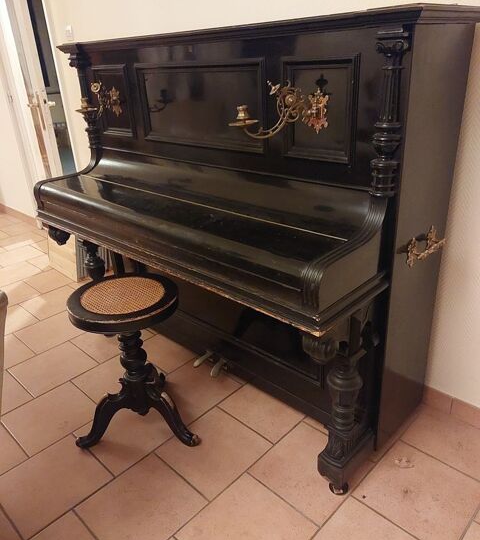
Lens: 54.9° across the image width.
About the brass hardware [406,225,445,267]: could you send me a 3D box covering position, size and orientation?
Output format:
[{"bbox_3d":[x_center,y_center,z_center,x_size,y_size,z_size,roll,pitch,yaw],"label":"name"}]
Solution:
[{"bbox_3d":[0.527,-0.062,1.292,0.043,0.088,0.146,20,34,41],"label":"brass hardware"}]

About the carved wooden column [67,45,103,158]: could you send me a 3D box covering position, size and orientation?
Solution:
[{"bbox_3d":[-0.642,-0.695,1.954,0.077,0.418,0.077,20,33,40],"label":"carved wooden column"}]

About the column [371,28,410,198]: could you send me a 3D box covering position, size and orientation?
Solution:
[{"bbox_3d":[0.343,-0.341,1.068,0.066,0.378,0.063,20,34,41],"label":"column"}]

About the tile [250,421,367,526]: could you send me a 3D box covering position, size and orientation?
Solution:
[{"bbox_3d":[0.230,0.641,1.491,0.291,0.010,0.293,20,34,41],"label":"tile"}]

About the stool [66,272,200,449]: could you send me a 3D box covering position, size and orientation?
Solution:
[{"bbox_3d":[-0.362,0.337,1.579,0.413,0.544,0.413,-3,25,1],"label":"stool"}]

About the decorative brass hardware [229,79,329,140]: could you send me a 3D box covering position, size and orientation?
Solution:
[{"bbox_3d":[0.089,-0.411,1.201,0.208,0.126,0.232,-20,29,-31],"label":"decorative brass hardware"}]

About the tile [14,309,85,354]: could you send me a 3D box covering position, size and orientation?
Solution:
[{"bbox_3d":[-0.944,0.314,2.343,0.291,0.010,0.293,20,34,41],"label":"tile"}]

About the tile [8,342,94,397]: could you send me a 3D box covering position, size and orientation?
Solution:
[{"bbox_3d":[-0.831,0.438,2.064,0.291,0.010,0.293,20,34,41],"label":"tile"}]

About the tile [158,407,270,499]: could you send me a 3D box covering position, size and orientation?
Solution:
[{"bbox_3d":[-0.090,0.620,1.595,0.298,0.010,0.298,20,34,41],"label":"tile"}]

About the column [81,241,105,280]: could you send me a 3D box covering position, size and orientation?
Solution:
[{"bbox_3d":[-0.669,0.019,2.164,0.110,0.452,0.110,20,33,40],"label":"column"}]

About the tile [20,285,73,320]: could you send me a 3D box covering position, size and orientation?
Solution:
[{"bbox_3d":[-1.050,0.186,2.629,0.291,0.010,0.293,20,34,41],"label":"tile"}]

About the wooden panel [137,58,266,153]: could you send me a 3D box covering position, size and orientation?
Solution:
[{"bbox_3d":[-0.148,-0.549,1.541,0.624,0.266,0.031,20,33,40],"label":"wooden panel"}]

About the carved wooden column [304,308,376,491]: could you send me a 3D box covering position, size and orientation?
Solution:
[{"bbox_3d":[0.309,0.363,1.335,0.100,0.616,0.253,20,34,41],"label":"carved wooden column"}]

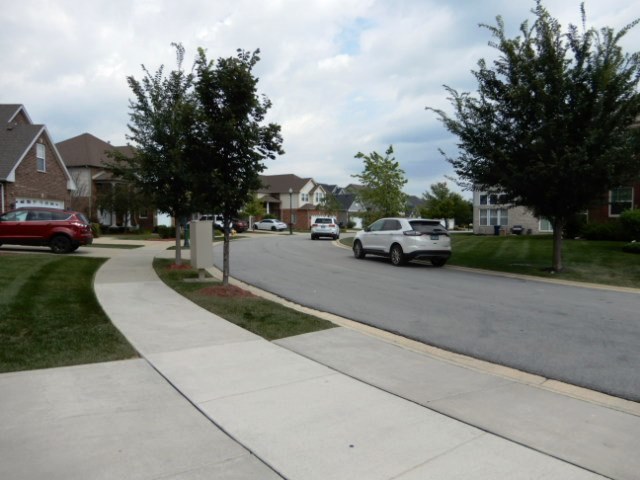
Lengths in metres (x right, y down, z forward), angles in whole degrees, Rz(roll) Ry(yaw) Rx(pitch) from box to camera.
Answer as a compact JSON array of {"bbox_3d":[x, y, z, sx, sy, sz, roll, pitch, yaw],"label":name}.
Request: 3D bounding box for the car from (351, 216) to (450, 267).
[{"bbox_3d":[3.040,-0.020,17.500,1.950,1.740,4.770,-1,3,-24],"label":"car"}]

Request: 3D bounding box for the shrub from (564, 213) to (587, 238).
[{"bbox_3d":[14.684,-0.793,25.464,1.300,1.450,1.300,0,3,0],"label":"shrub"}]

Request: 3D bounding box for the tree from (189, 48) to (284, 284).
[{"bbox_3d":[-1.930,-1.634,10.134,2.400,5.378,2.400,0,3,0],"label":"tree"}]

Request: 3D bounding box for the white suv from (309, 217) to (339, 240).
[{"bbox_3d":[0.477,-0.943,35.256,1.940,1.760,4.820,0,3,7],"label":"white suv"}]

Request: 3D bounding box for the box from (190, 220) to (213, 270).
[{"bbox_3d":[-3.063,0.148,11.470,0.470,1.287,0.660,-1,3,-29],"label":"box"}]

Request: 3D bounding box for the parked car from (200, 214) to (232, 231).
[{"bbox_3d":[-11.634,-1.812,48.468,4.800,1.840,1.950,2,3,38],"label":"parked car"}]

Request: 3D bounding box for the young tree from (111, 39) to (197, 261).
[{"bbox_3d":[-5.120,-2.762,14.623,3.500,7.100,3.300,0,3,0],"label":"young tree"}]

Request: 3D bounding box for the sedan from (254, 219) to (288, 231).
[{"bbox_3d":[-6.412,-1.962,57.471,4.750,1.450,1.830,1,3,29],"label":"sedan"}]

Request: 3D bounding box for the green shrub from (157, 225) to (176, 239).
[{"bbox_3d":[-9.793,-0.540,28.379,1.350,0.850,1.200,0,3,0],"label":"green shrub"}]

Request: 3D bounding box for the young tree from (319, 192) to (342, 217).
[{"bbox_3d":[1.205,-3.208,50.906,2.800,4.466,2.800,0,3,0],"label":"young tree"}]

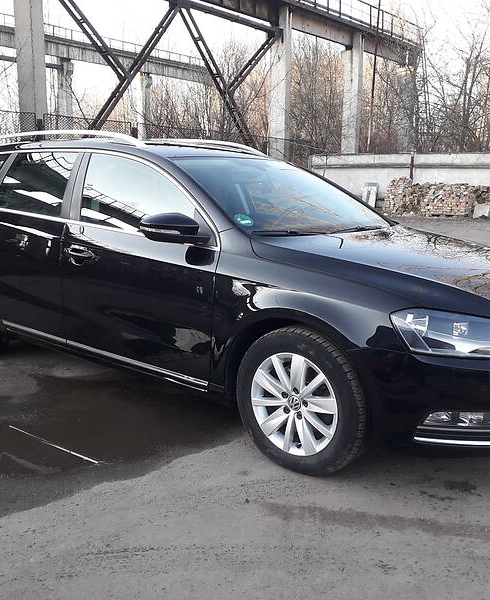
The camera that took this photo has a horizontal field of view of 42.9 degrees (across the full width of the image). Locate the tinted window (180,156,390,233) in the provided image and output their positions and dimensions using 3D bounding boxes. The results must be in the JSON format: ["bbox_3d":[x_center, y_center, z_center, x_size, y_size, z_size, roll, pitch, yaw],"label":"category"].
[{"bbox_3d":[0.255,-0.598,3.465,0.949,0.100,1.420,39,30,27],"label":"tinted window"}]

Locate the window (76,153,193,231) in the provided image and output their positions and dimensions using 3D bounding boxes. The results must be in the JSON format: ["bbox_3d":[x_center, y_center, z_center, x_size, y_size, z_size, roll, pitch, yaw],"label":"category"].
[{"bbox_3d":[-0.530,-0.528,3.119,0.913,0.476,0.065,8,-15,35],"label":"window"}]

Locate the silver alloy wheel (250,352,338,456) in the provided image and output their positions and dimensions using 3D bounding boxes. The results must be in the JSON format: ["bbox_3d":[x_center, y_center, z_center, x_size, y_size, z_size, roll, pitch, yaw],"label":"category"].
[{"bbox_3d":[0.243,0.422,2.627,0.440,0.440,0.160,9,14,39],"label":"silver alloy wheel"}]

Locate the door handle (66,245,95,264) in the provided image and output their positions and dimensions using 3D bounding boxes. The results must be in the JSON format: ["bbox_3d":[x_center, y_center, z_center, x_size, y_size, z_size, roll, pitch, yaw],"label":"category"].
[{"bbox_3d":[-0.867,-0.238,3.284,0.246,0.106,0.060,9,13,38],"label":"door handle"}]

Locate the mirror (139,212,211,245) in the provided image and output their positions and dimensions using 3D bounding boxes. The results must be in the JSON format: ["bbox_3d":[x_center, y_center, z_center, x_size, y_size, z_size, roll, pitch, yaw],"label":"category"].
[{"bbox_3d":[-0.323,-0.319,2.761,0.260,0.145,0.220,9,13,38],"label":"mirror"}]

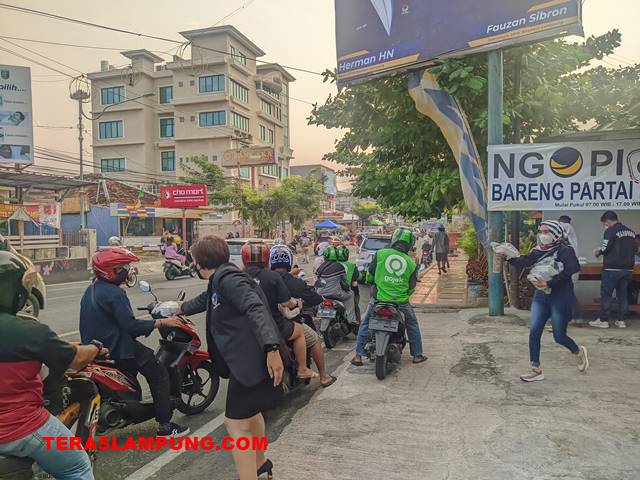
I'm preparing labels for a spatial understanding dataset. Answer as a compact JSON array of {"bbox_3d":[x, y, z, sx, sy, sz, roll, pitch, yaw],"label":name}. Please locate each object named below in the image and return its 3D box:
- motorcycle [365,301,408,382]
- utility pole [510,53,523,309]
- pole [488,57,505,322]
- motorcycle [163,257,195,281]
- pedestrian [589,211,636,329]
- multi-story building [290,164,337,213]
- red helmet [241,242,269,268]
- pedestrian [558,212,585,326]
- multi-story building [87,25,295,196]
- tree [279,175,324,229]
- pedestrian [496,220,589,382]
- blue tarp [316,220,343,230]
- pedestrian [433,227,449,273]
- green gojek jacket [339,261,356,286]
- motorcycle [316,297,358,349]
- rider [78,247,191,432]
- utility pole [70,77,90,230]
[{"bbox_3d":[0.795,0.837,5.273,0.690,1.080,1.880,0,1,19],"label":"motorcycle"},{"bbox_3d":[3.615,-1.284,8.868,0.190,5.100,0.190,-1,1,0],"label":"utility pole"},{"bbox_3d":[2.754,-0.909,7.500,0.220,4.200,0.220,-1,2,0],"label":"pole"},{"bbox_3d":[-4.470,0.732,15.700,0.680,1.080,1.850,0,2,18],"label":"motorcycle"},{"bbox_3d":[4.245,0.431,7.000,0.520,1.660,0.500,-2,2,-24],"label":"pedestrian"},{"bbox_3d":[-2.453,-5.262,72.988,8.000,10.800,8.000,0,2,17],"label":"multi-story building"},{"bbox_3d":[-0.597,0.127,4.450,0.250,0.260,0.290,-1,2,-5],"label":"red helmet"},{"bbox_3d":[3.849,0.473,7.390,0.500,1.640,0.420,-1,1,-12],"label":"pedestrian"},{"bbox_3d":[-13.509,-9.911,55.875,16.000,21.000,18.000,0,2,17],"label":"multi-story building"},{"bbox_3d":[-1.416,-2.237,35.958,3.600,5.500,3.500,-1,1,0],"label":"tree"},{"bbox_3d":[2.262,0.577,4.800,0.800,1.570,0.550,-2,2,-32],"label":"pedestrian"},{"bbox_3d":[0.874,-1.508,49.986,2.800,1.050,2.800,-1,1,0],"label":"blue tarp"},{"bbox_3d":[4.053,0.356,16.190,0.520,1.670,0.400,0,1,16],"label":"pedestrian"},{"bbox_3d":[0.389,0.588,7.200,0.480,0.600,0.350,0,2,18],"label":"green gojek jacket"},{"bbox_3d":[0.365,0.924,6.993,0.680,1.070,1.870,0,1,23],"label":"motorcycle"},{"bbox_3d":[-1.467,0.781,3.781,0.640,1.470,0.880,0,1,44],"label":"rider"},{"bbox_3d":[-9.213,-2.398,18.453,0.600,7.600,0.500,0,1,20],"label":"utility pole"}]

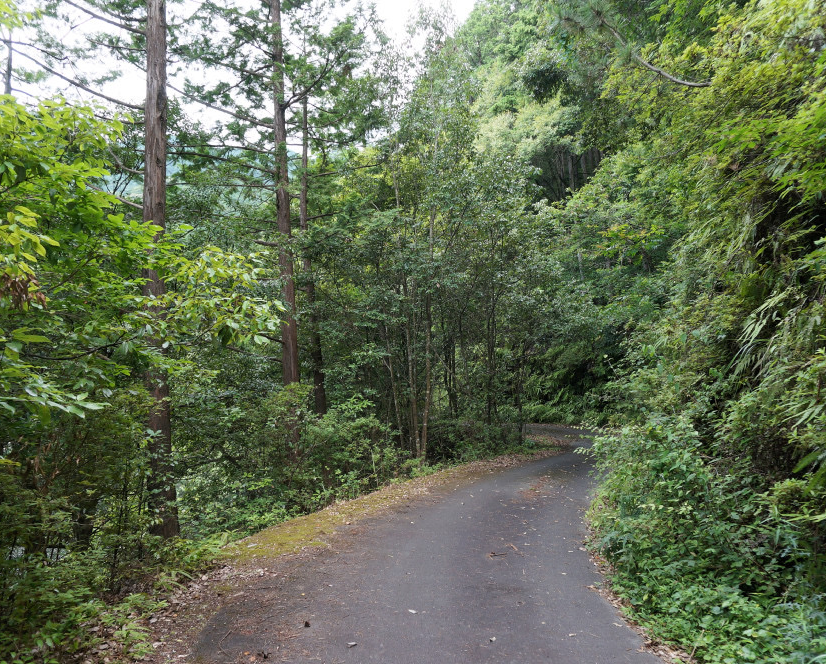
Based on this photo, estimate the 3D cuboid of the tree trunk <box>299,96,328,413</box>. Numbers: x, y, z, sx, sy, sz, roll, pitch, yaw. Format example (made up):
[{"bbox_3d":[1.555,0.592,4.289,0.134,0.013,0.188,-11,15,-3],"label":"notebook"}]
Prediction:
[{"bbox_3d":[-2.038,-1.450,13.500,0.310,6.900,0.280,-3,-2,0],"label":"tree trunk"}]

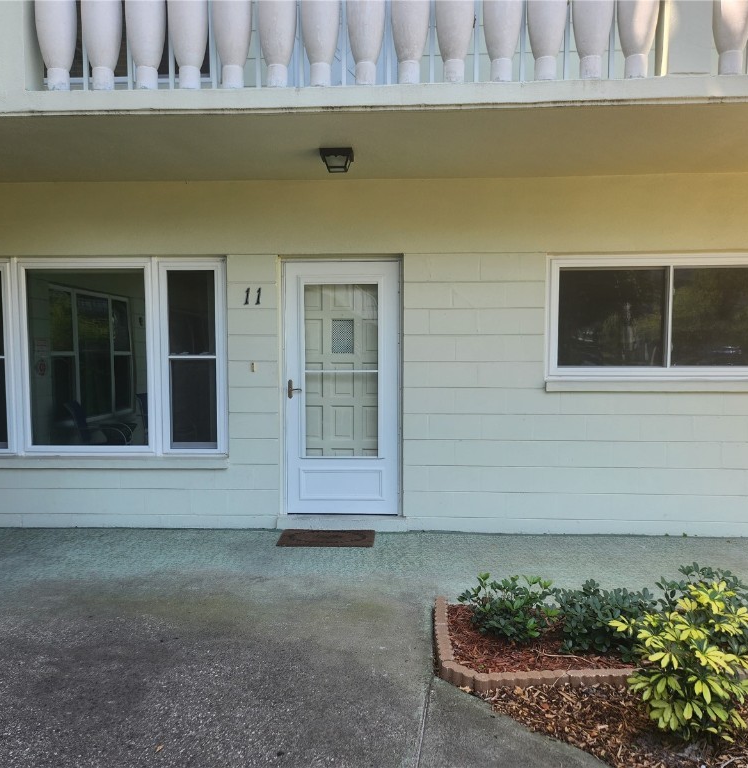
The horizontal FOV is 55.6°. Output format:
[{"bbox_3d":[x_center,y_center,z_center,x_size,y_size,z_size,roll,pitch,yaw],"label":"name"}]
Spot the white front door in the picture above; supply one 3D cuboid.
[{"bbox_3d":[-0.254,0.039,5.613,0.925,2.006,0.090,0,4,3],"label":"white front door"}]

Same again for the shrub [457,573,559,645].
[{"bbox_3d":[0.646,1.074,3.434,0.470,0.330,0.430,0,4,3],"label":"shrub"}]

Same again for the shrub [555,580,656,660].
[{"bbox_3d":[1.081,1.077,3.301,0.480,0.340,0.440,0,4,3],"label":"shrub"}]

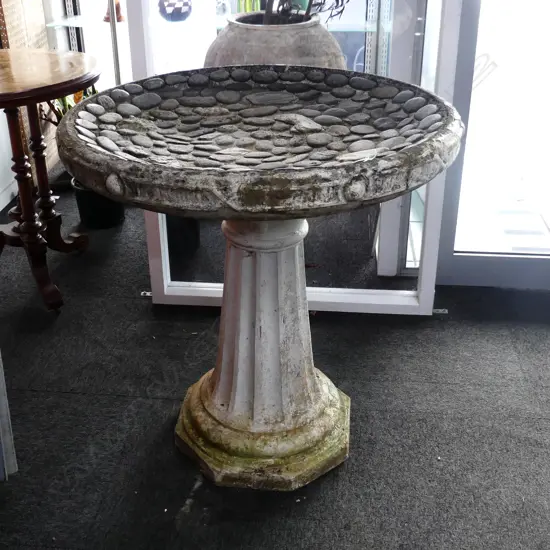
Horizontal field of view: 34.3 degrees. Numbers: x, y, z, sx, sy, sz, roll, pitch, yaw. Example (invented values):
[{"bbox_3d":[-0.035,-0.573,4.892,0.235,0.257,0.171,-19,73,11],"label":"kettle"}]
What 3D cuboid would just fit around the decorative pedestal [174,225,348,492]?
[{"bbox_3d":[-0.020,0.118,1.949,0.398,0.545,0.398,3,28,6],"label":"decorative pedestal"}]

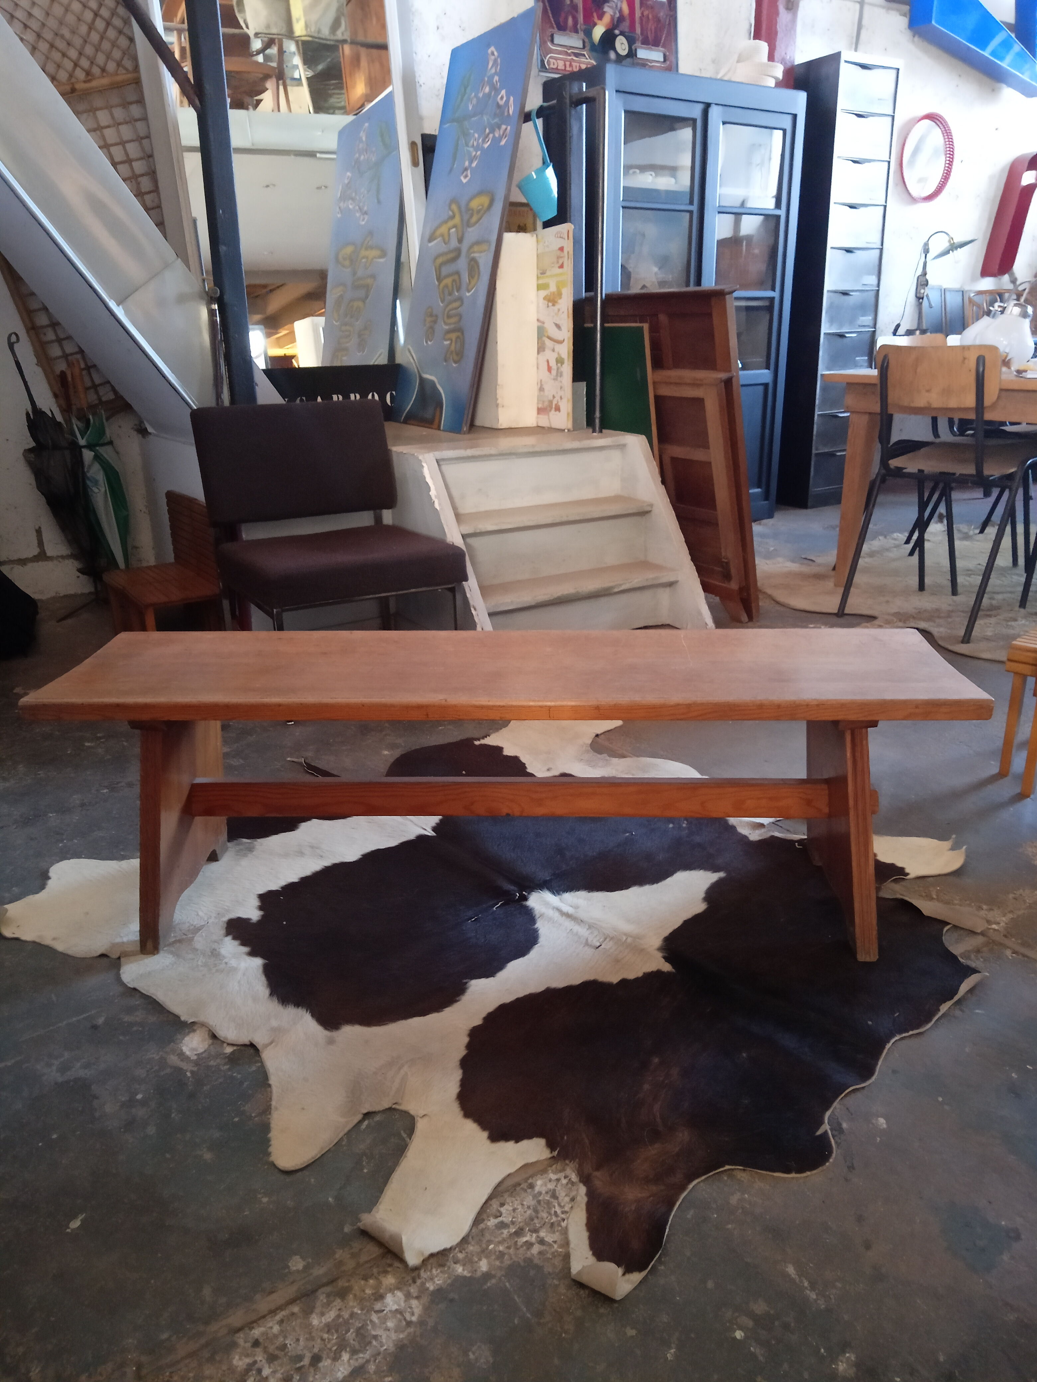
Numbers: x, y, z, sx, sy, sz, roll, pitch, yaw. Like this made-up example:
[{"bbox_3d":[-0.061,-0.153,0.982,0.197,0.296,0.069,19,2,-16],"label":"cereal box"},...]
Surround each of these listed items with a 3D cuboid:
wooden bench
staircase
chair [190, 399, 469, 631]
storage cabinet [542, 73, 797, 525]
[{"bbox_3d":[-0.017,0.167,1.746,1.410,0.450,0.357,0,20,2],"label":"wooden bench"},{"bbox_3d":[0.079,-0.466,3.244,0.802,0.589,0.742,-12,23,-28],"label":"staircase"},{"bbox_3d":[-0.518,-0.396,2.875,0.545,0.734,0.650,-11,23,-26],"label":"chair"},{"bbox_3d":[0.680,-1.644,4.612,1.100,1.823,0.394,-14,24,-32],"label":"storage cabinet"}]

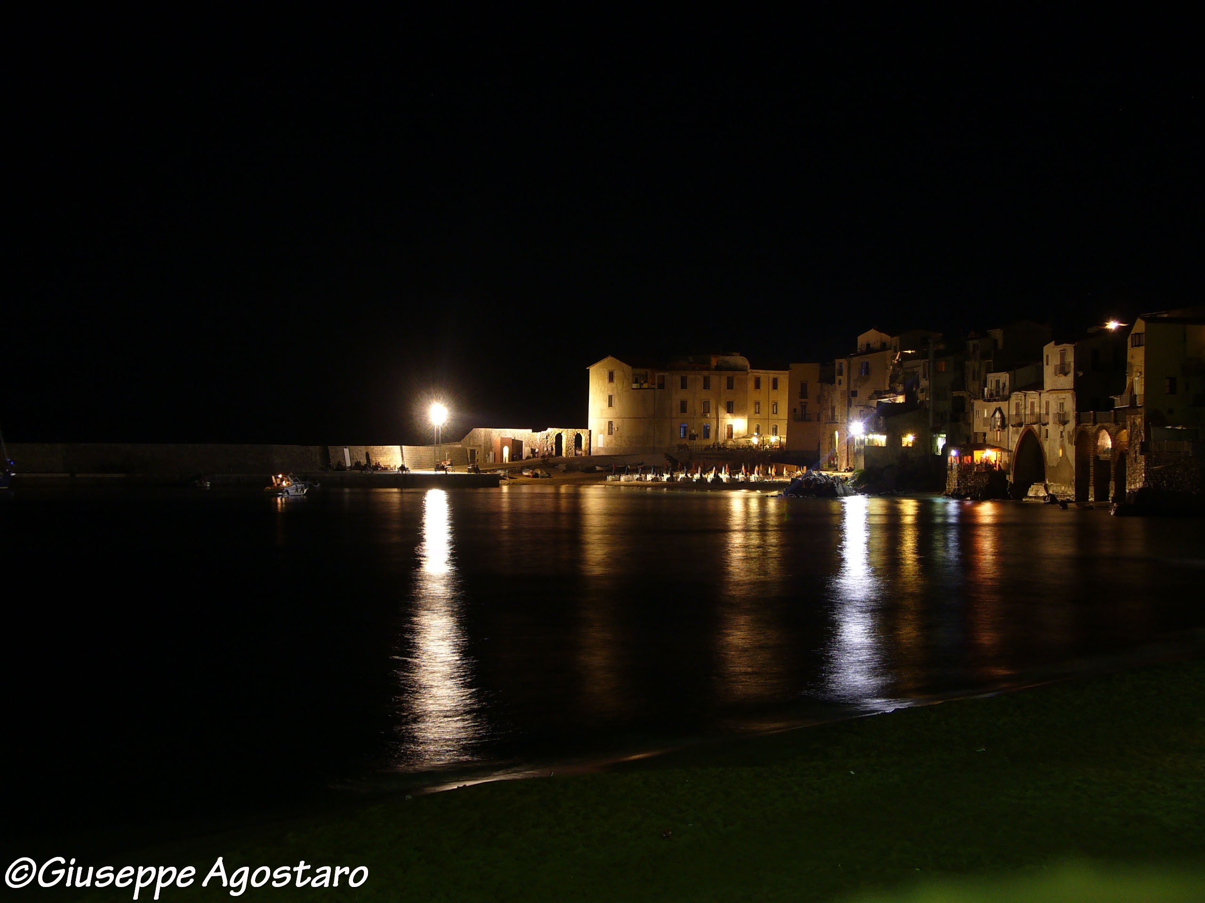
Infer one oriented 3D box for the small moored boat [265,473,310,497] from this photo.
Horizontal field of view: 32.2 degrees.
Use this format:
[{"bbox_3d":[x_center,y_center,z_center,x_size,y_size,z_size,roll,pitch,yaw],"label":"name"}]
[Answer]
[{"bbox_3d":[-34.800,3.650,230.000,5.100,2.400,2.000,0,0,18],"label":"small moored boat"}]

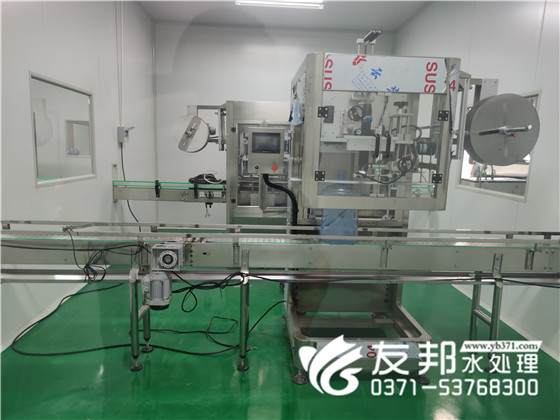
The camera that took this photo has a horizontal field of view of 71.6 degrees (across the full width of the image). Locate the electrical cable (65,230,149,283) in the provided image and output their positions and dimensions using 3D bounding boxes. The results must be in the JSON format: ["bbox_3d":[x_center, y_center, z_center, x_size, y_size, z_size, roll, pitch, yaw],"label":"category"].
[{"bbox_3d":[-1.128,0.305,2.529,0.522,0.343,0.122,1,9,-3],"label":"electrical cable"}]

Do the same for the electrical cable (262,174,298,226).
[{"bbox_3d":[0.008,-0.072,3.014,0.272,0.406,0.112,1,9,-3],"label":"electrical cable"}]

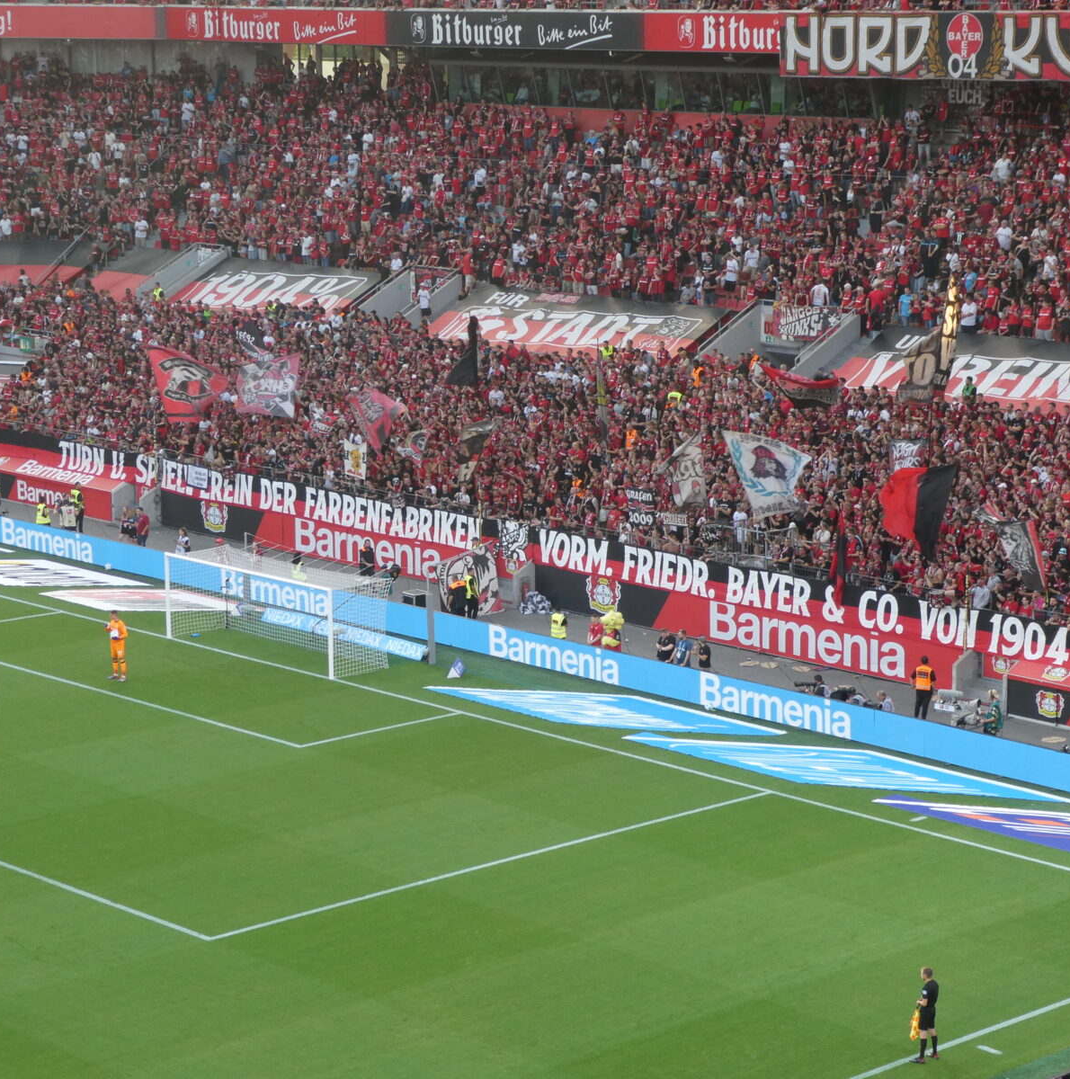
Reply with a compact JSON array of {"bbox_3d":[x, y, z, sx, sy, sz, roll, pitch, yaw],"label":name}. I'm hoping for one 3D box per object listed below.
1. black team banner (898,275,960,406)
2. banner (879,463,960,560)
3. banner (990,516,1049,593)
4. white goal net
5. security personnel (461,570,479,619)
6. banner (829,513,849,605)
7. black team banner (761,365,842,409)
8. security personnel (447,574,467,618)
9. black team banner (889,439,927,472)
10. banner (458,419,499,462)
[{"bbox_3d":[11.504,-5.785,85.076,1.750,3.550,0.500,2,10,14],"label":"black team banner"},{"bbox_3d":[10.555,-0.761,79.801,2.083,2.492,0.500,4,11,19],"label":"banner"},{"bbox_3d":[12.599,0.409,75.662,1.500,2.000,0.400,2,10,14],"label":"banner"},{"bbox_3d":[-7.394,2.016,83.917,2.200,2.560,7.560,-9,14,-42],"label":"white goal net"},{"bbox_3d":[-1.948,1.753,86.434,0.400,1.800,0.500,-6,11,-29],"label":"security personnel"},{"bbox_3d":[8.481,0.549,81.156,0.449,2.527,0.350,3,11,18],"label":"banner"},{"bbox_3d":[8.266,-4.741,90.500,2.435,1.255,0.500,3,11,17],"label":"black team banner"},{"bbox_3d":[-2.294,1.901,85.652,0.570,1.780,0.400,1,10,6],"label":"security personnel"},{"bbox_3d":[10.716,-2.372,83.548,1.100,1.060,0.100,4,11,24],"label":"black team banner"},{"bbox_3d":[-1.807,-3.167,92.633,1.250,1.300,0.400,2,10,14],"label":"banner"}]

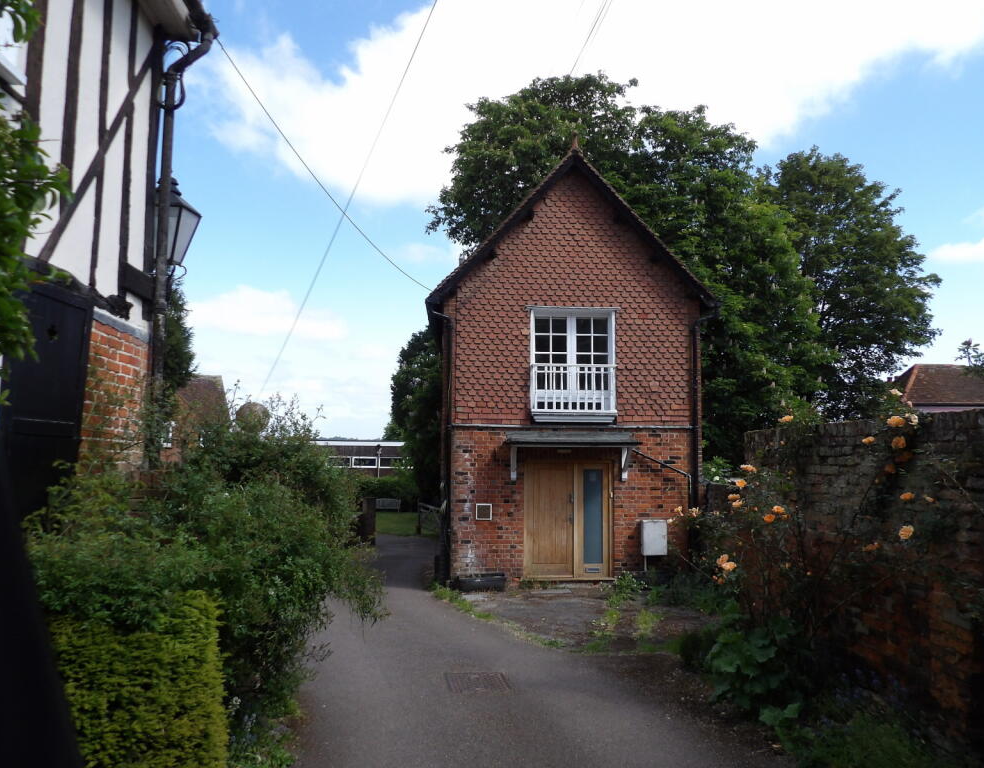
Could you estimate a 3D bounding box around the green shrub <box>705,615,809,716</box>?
[{"bbox_3d":[2.040,2.075,5.480,0.740,0.660,0.660,1,-5,0],"label":"green shrub"}]

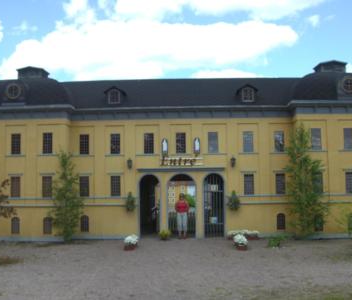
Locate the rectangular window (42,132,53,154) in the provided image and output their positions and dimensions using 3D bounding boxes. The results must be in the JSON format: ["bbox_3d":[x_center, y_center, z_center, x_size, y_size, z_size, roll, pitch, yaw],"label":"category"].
[{"bbox_3d":[-4.589,-0.221,15.774,0.348,0.760,0.091,-1,-4,2],"label":"rectangular window"}]

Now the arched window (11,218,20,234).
[{"bbox_3d":[-5.713,2.682,15.621,0.316,0.591,0.100,-1,-5,2],"label":"arched window"}]

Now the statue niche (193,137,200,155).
[{"bbox_3d":[0.739,-0.148,15.443,0.246,0.612,0.130,-1,-4,1],"label":"statue niche"}]

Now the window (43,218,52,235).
[{"bbox_3d":[-4.564,2.702,15.633,0.338,0.605,0.080,-1,-6,2],"label":"window"}]

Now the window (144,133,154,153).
[{"bbox_3d":[-1.006,-0.248,16.271,0.375,0.790,0.100,-1,-5,2],"label":"window"}]

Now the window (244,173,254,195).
[{"bbox_3d":[2.673,1.256,15.957,0.348,0.746,0.091,-1,-4,2],"label":"window"}]

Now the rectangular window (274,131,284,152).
[{"bbox_3d":[3.798,-0.322,16.139,0.369,0.780,0.100,-1,-5,2],"label":"rectangular window"}]

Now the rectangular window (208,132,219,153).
[{"bbox_3d":[1.321,-0.250,15.486,0.349,0.727,0.100,-1,-4,1],"label":"rectangular window"}]

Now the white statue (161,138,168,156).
[{"bbox_3d":[-0.414,-0.103,16.321,0.272,0.654,0.150,-1,-6,2],"label":"white statue"}]

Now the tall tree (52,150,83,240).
[{"bbox_3d":[-3.579,1.546,14.519,1.108,3.059,1.052,-1,-4,1],"label":"tall tree"}]

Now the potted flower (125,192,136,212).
[{"bbox_3d":[-1.629,1.902,15.896,0.400,0.701,0.350,-1,-5,2],"label":"potted flower"}]

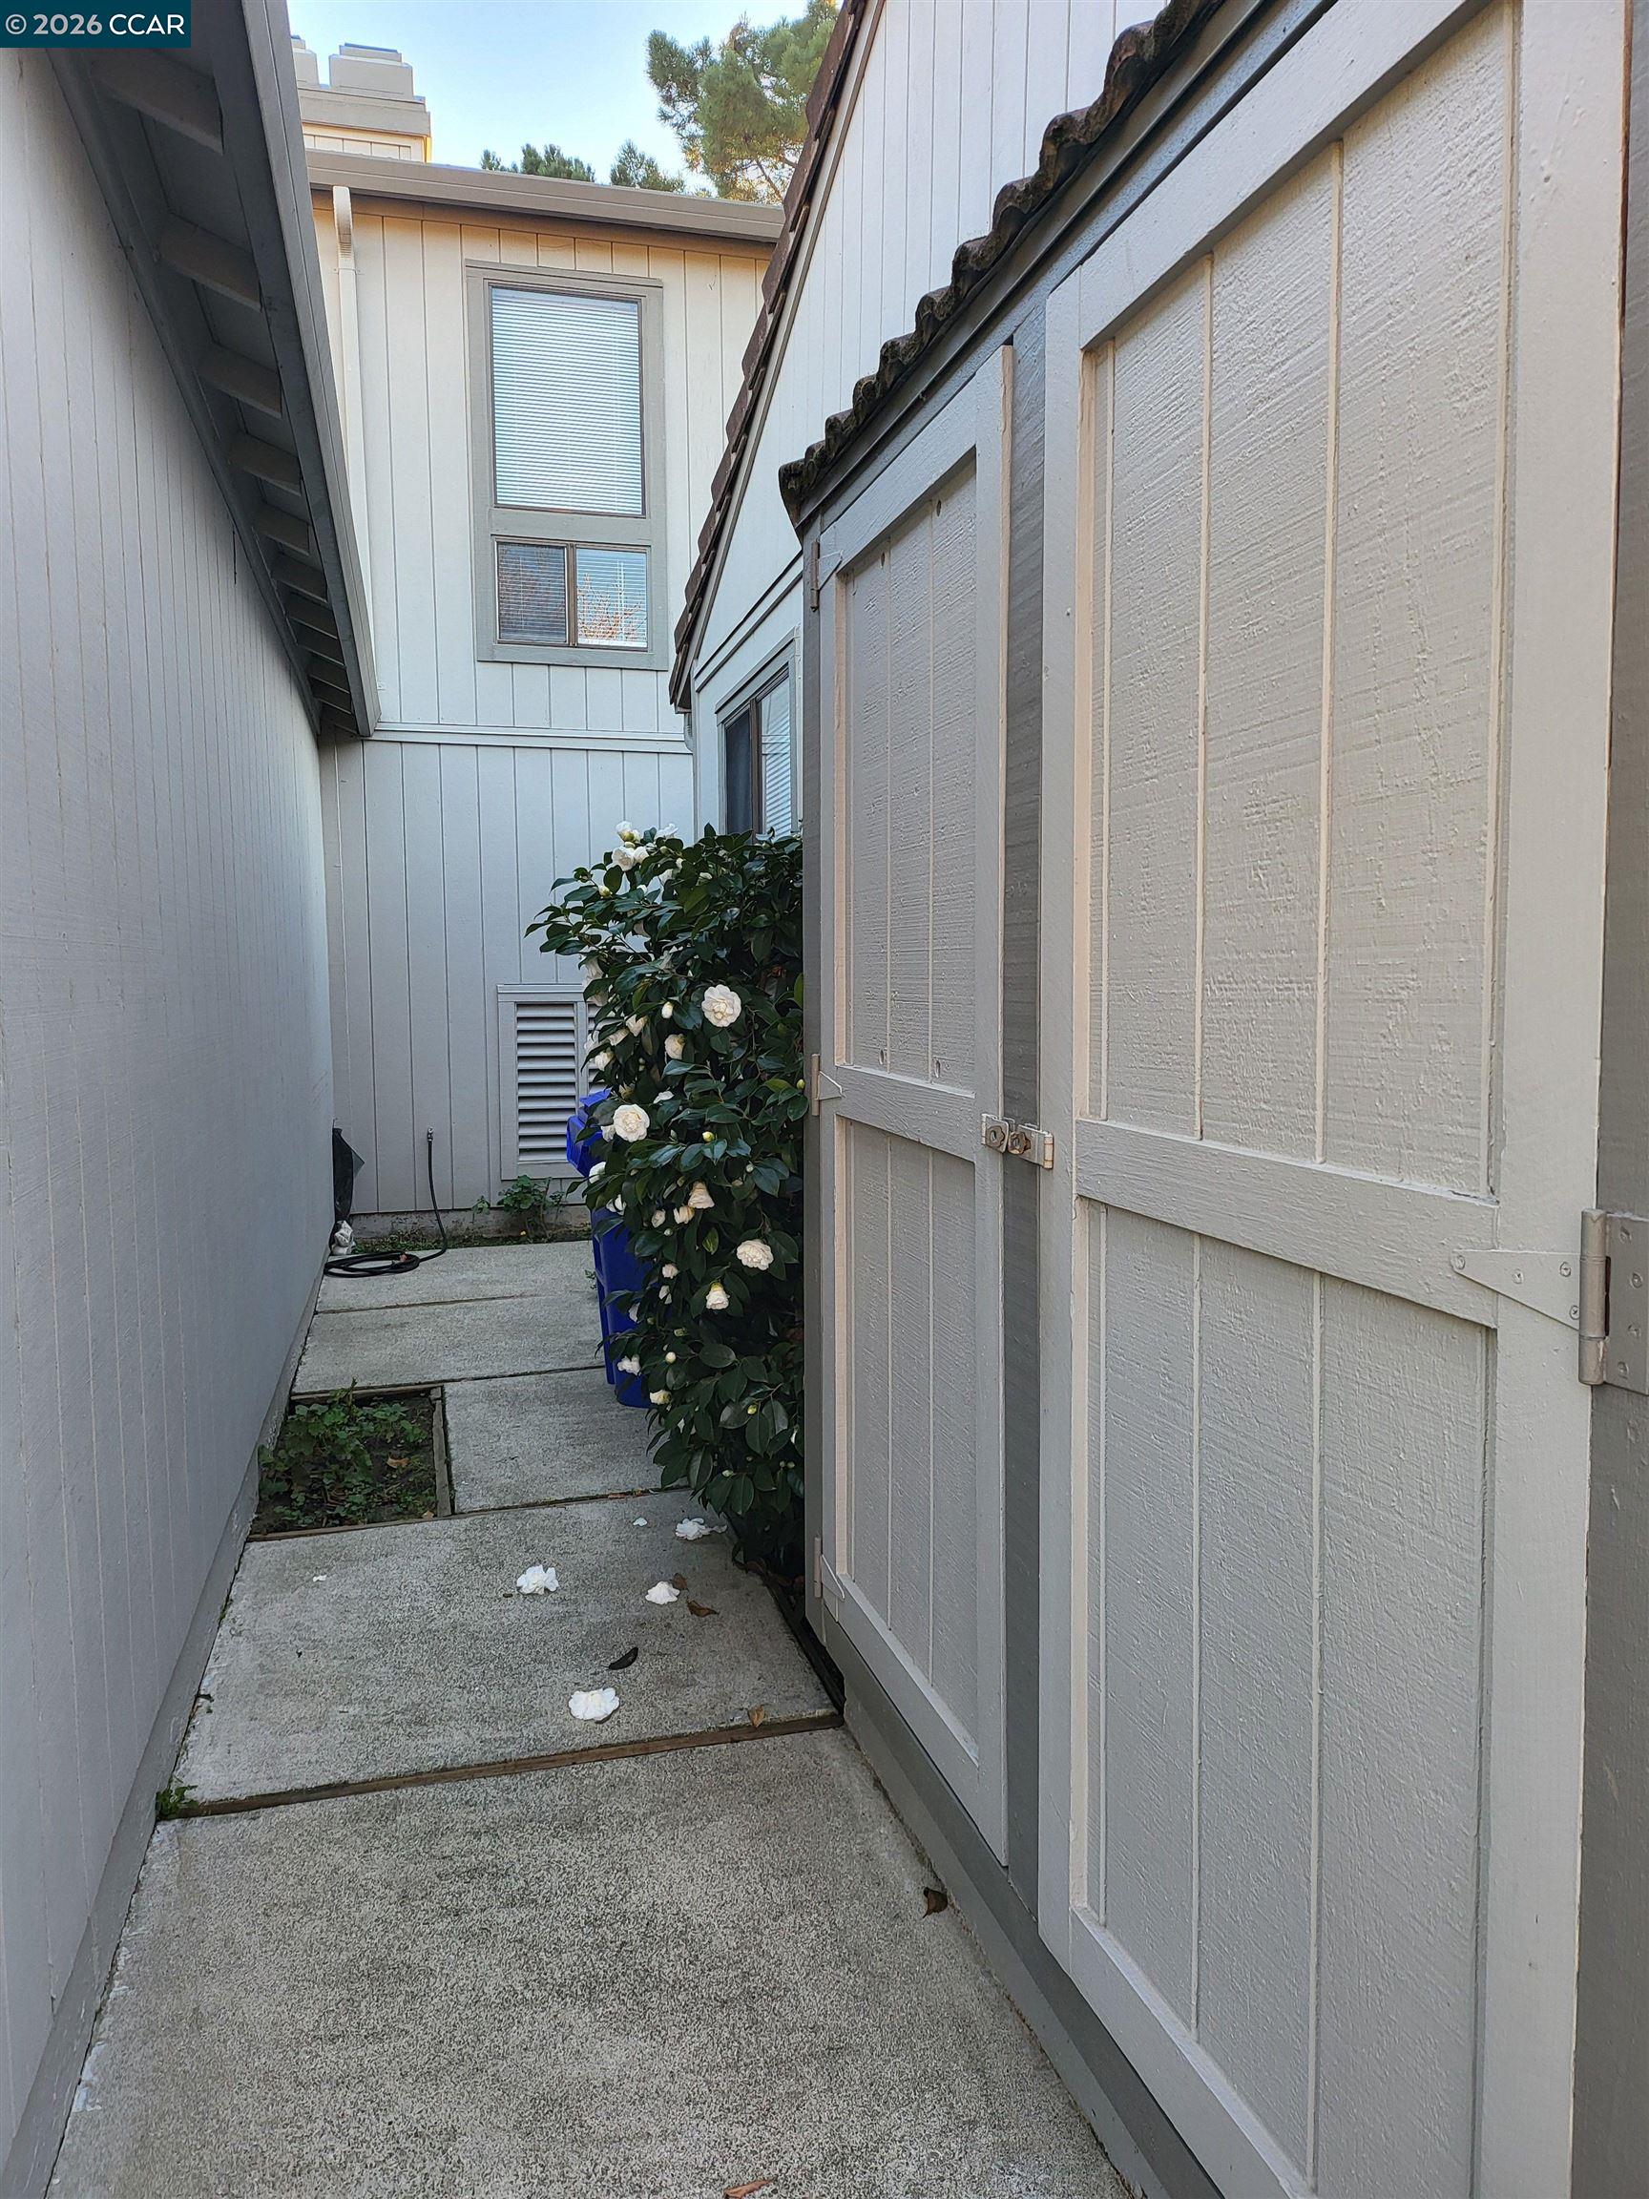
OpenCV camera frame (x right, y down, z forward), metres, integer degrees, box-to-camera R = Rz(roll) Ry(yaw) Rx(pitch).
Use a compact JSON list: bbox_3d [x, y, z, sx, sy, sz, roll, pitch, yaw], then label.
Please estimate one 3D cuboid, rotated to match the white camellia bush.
[{"bbox_3d":[-0.156,0.231,3.664,0.980,1.750,1.200,-2,5,-15],"label":"white camellia bush"}]

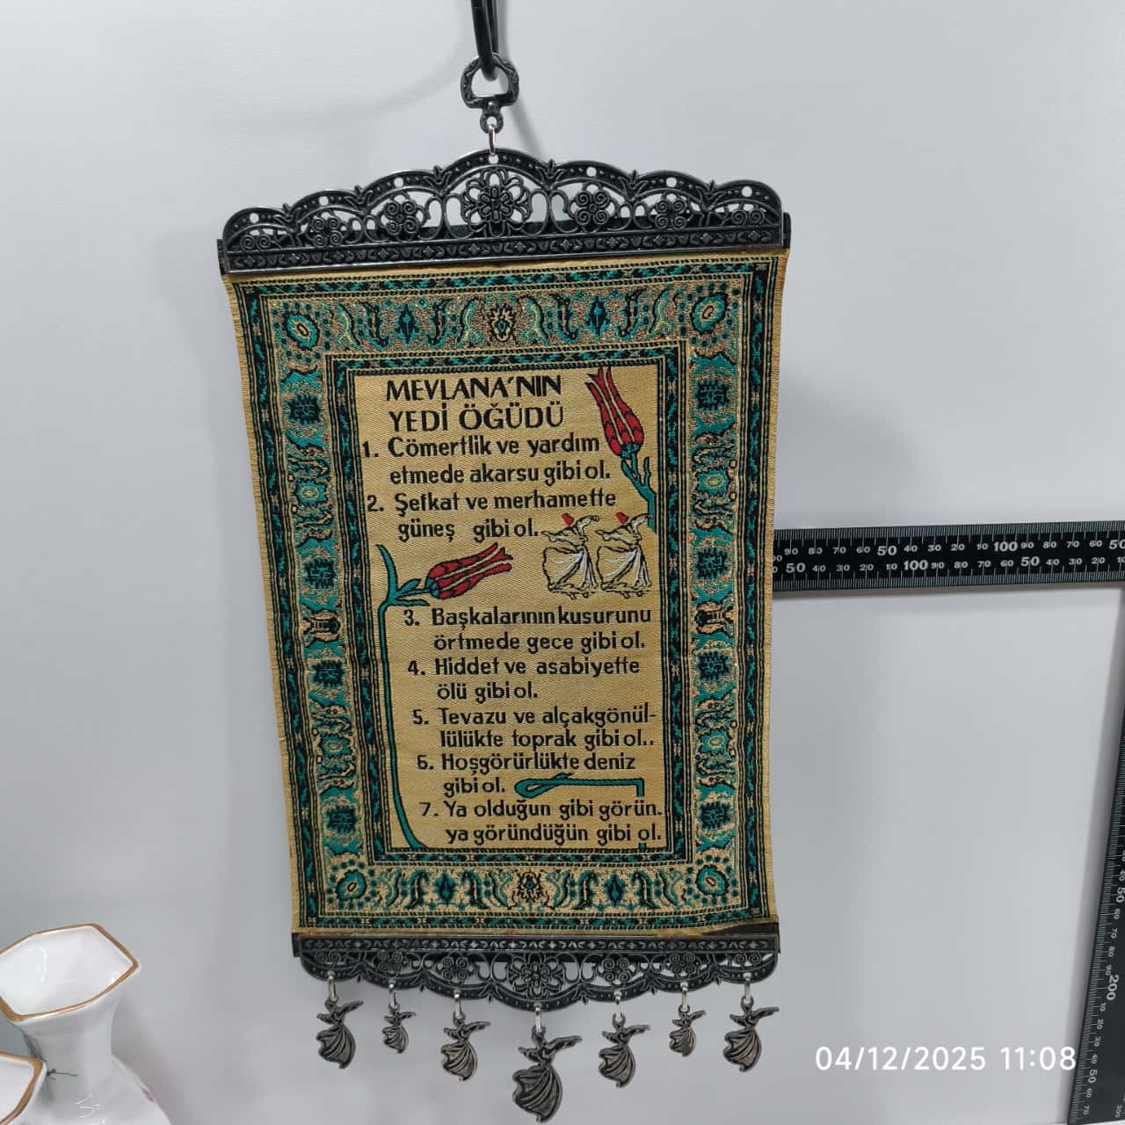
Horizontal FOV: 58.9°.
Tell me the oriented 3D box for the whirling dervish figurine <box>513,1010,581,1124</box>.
[{"bbox_3d":[-0.006,0.200,0.390,0.028,0.045,0.004,-1,13,4],"label":"whirling dervish figurine"}]

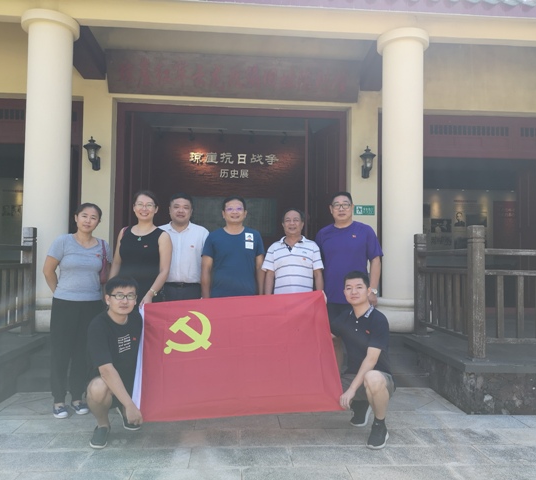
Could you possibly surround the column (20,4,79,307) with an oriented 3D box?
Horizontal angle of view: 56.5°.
[{"bbox_3d":[-2.485,-0.793,5.635,0.630,3.390,0.630,1,-2,-4],"label":"column"}]

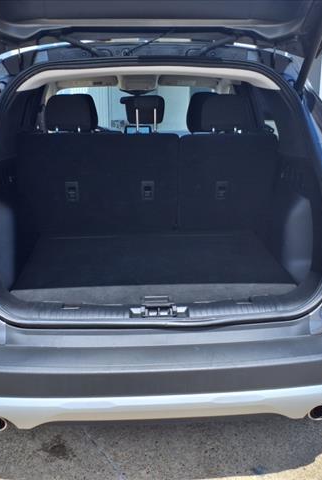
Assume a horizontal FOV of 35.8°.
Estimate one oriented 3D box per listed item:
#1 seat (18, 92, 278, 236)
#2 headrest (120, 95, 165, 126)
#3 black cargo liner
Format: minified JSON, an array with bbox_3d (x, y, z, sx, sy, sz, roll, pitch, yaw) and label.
[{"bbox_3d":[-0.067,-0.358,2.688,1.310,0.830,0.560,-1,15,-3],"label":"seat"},{"bbox_3d":[-0.077,-0.649,2.497,0.200,0.145,0.110,-1,15,-3],"label":"headrest"},{"bbox_3d":[-0.036,0.110,2.254,1.120,0.055,0.940,-1,15,-3],"label":"black cargo liner"}]

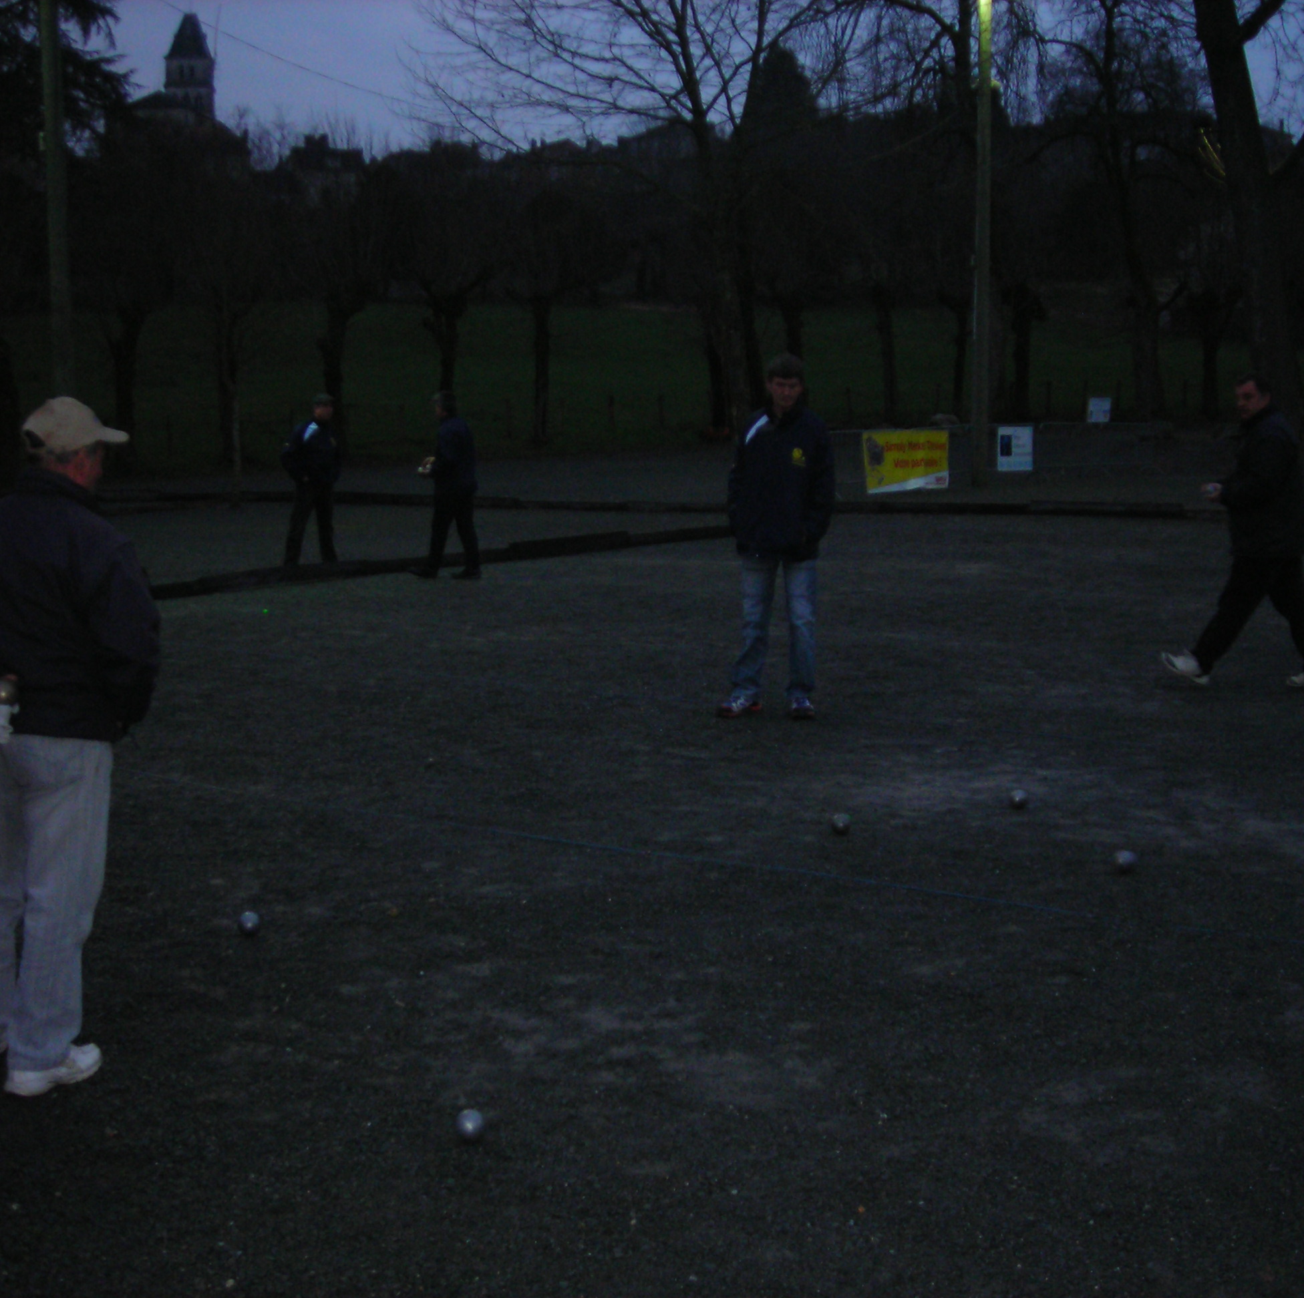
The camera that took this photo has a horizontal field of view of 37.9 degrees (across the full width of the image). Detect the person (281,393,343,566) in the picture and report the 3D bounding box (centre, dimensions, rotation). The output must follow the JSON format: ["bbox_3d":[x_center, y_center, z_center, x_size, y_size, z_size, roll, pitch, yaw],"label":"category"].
[{"bbox_3d":[-3.326,-1.637,18.580,0.520,1.721,0.460,-6,9,-30],"label":"person"}]

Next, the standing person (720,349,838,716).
[{"bbox_3d":[0.648,-0.587,9.850,0.580,1.867,0.400,0,8,7],"label":"standing person"}]

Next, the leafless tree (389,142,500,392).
[{"bbox_3d":[-5.402,-9.107,49.453,3.000,7.864,3.000,-1,8,0],"label":"leafless tree"}]

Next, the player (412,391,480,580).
[{"bbox_3d":[-1.929,-1.538,17.778,0.600,1.755,0.500,1,8,12],"label":"player"}]

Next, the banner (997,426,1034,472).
[{"bbox_3d":[5.914,-3.259,30.950,0.580,0.723,0.040,-2,8,-7],"label":"banner"}]

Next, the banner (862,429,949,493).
[{"bbox_3d":[4.045,-2.992,30.236,1.600,0.926,0.040,-5,9,-27],"label":"banner"}]

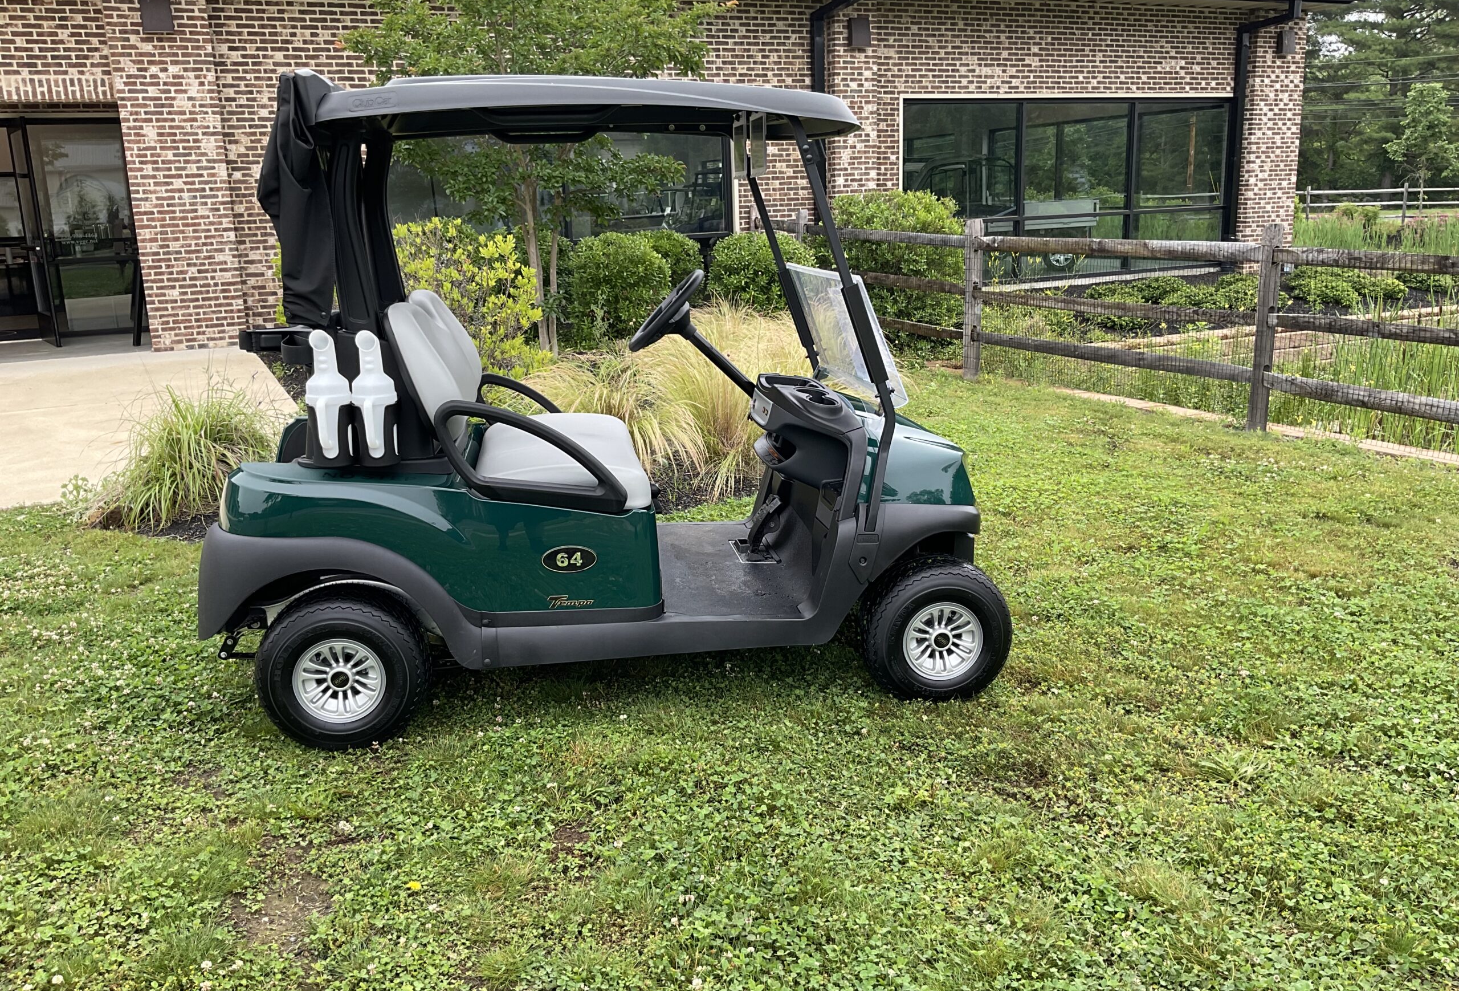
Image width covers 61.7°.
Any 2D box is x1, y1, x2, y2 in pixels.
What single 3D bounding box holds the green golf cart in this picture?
[{"bbox_3d":[-0.364,-0.333,3.741,2.330,1.780,1.200,-2,14,-9],"label":"green golf cart"}]

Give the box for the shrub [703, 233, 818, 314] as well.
[{"bbox_3d":[0.303,-2.034,11.800,1.060,1.100,1.060,-2,14,0],"label":"shrub"}]

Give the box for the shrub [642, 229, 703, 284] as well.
[{"bbox_3d":[-0.764,-2.250,12.700,1.000,1.100,1.000,-2,14,0],"label":"shrub"}]

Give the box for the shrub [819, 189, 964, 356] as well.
[{"bbox_3d":[1.475,-2.052,11.100,1.340,1.430,1.300,-2,14,0],"label":"shrub"}]

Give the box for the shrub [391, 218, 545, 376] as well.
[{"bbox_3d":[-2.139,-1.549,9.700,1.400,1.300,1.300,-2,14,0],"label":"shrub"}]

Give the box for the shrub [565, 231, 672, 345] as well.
[{"bbox_3d":[-1.064,-1.984,11.700,1.040,1.100,1.040,-2,14,0],"label":"shrub"}]

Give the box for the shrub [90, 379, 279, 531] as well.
[{"bbox_3d":[-2.594,-0.226,5.850,0.900,0.660,0.850,-2,14,0],"label":"shrub"}]

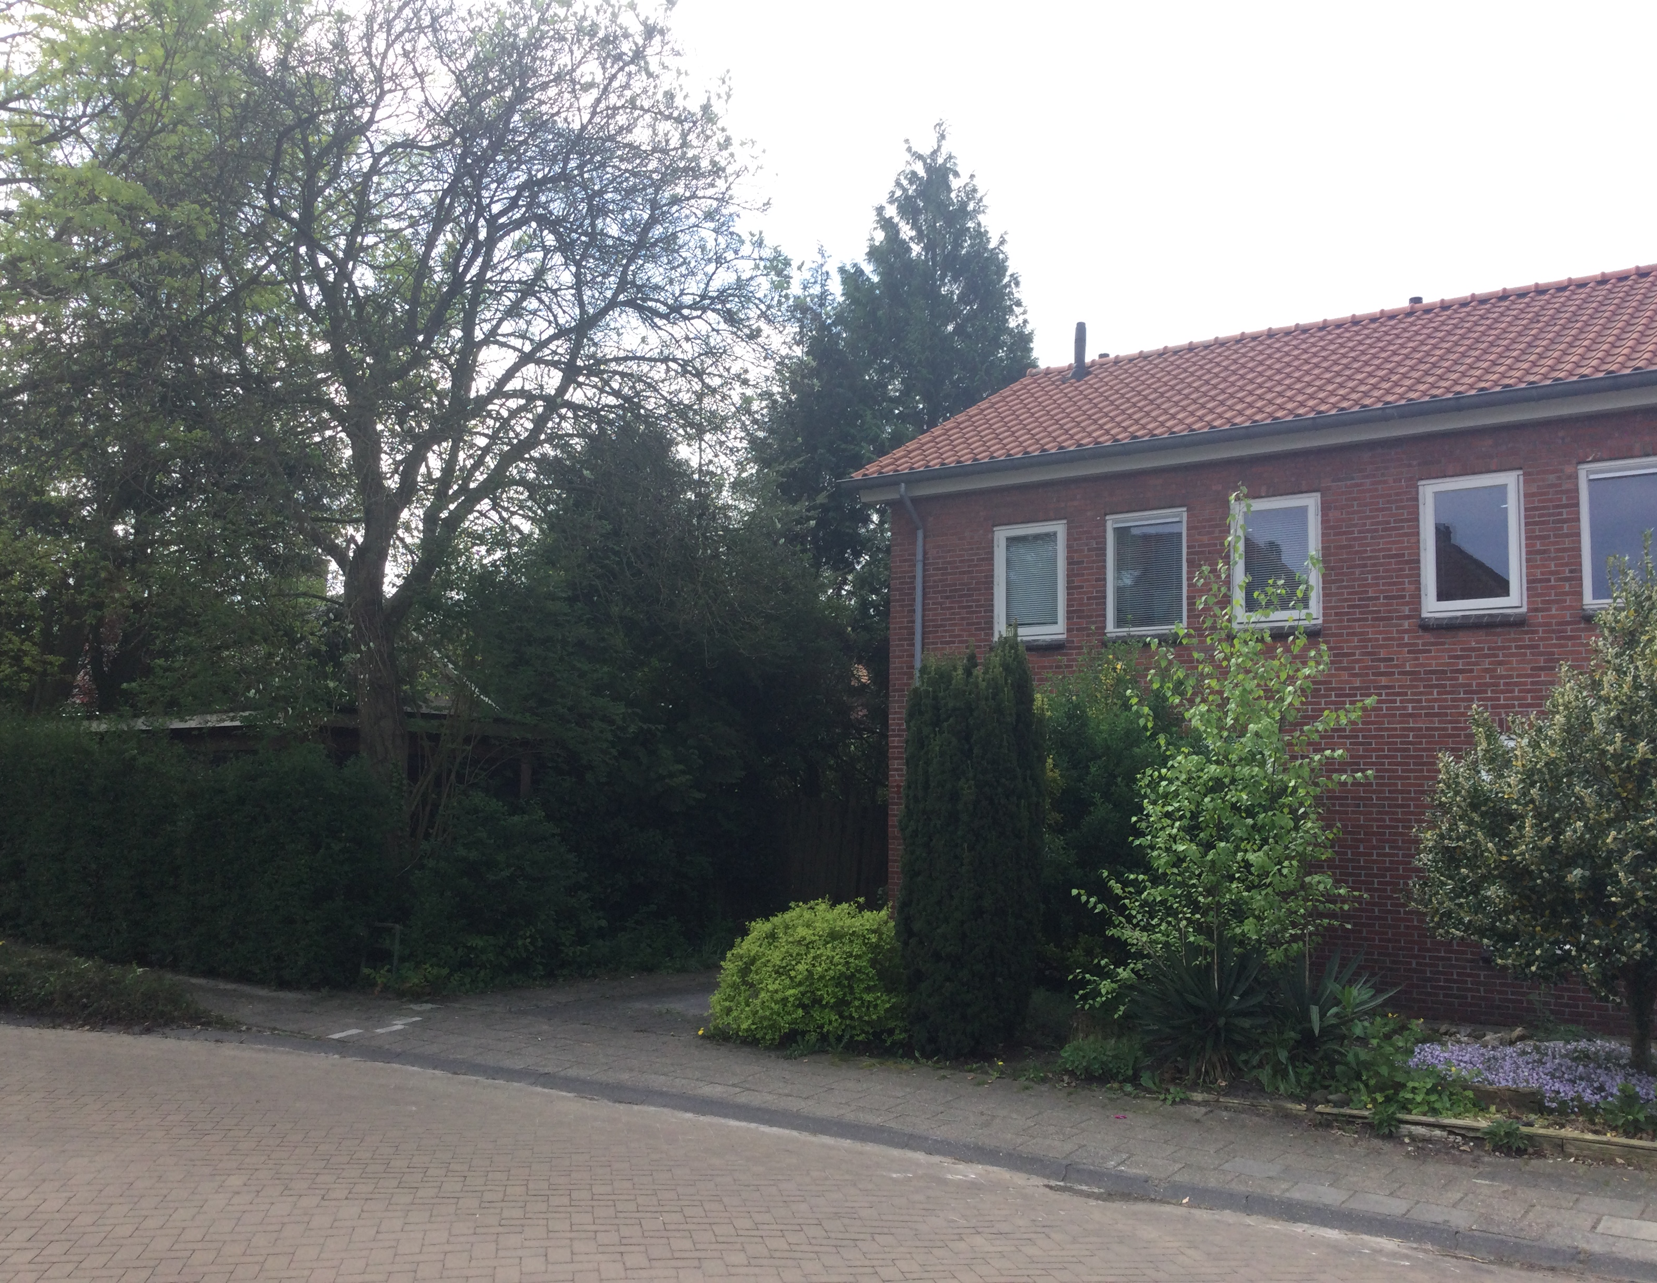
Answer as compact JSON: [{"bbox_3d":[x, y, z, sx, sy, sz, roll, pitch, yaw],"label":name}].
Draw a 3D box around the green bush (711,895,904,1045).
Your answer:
[{"bbox_3d":[-0.090,2.631,12.189,1.680,1.080,1.450,-3,-7,34],"label":"green bush"}]

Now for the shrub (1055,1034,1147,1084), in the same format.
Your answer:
[{"bbox_3d":[1.915,2.904,10.726,0.600,0.300,0.500,-3,-7,34],"label":"shrub"}]

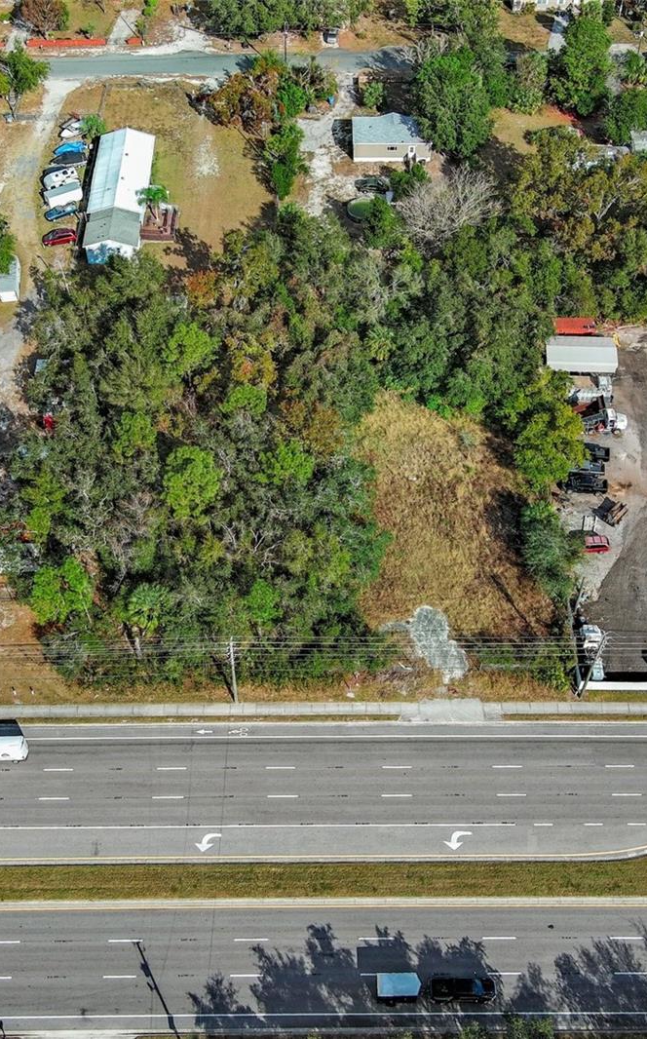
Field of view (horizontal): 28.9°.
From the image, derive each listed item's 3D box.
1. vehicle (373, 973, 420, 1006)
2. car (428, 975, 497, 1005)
[{"bbox_3d":[7.162,44.538,119.066,4.117,2.353,2.139,0,50,-1],"label":"vehicle"},{"bbox_3d":[12.958,43.892,117.367,5.950,1.900,2.000,0,50,0],"label":"car"}]

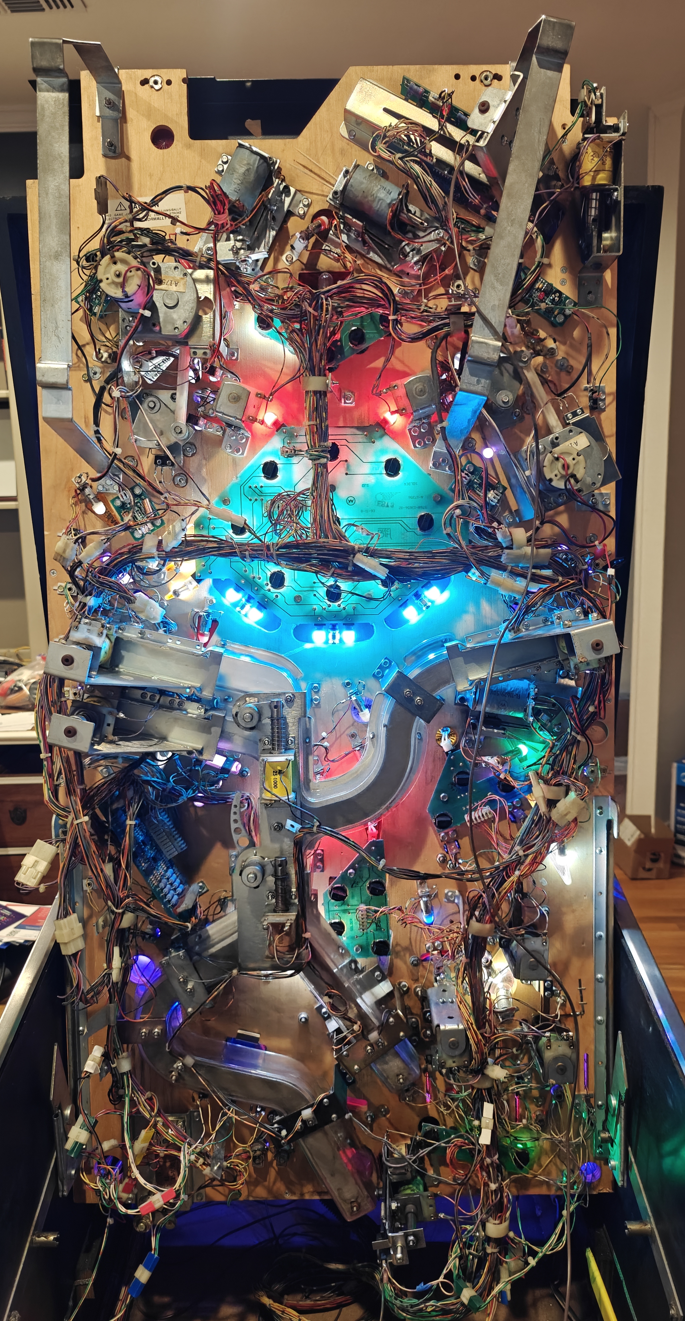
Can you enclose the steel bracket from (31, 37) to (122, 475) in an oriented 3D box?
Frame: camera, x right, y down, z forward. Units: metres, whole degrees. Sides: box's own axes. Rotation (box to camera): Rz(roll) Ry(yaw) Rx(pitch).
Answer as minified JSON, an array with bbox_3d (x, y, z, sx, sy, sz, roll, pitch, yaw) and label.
[{"bbox_3d":[-0.234,-0.366,0.838,0.030,0.380,0.178,-1,5,0],"label":"steel bracket"}]

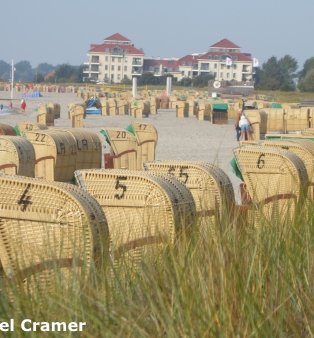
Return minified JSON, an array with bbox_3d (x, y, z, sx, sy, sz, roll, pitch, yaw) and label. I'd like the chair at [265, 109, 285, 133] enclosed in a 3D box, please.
[{"bbox_3d":[6.297,-2.407,129.000,1.200,1.600,0.920,1,2,-5],"label":"chair"}]

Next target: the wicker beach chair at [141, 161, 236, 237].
[{"bbox_3d":[0.405,0.727,29.300,0.930,1.600,1.200,2,2,9],"label":"wicker beach chair"}]

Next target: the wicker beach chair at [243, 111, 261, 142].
[{"bbox_3d":[5.261,-2.314,128.000,0.920,1.580,1.180,1,2,22],"label":"wicker beach chair"}]

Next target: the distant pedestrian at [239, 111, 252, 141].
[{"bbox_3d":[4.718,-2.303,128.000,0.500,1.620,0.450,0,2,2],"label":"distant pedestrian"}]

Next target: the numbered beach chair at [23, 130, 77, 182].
[{"bbox_3d":[-2.609,-0.153,59.500,0.920,1.550,1.180,1,2,22],"label":"numbered beach chair"}]

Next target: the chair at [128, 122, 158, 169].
[{"bbox_3d":[-0.388,-0.693,76.500,0.920,1.570,1.180,0,2,3],"label":"chair"}]

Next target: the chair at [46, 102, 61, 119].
[{"bbox_3d":[-10.101,-5.680,236.000,0.920,1.600,1.200,3,3,29],"label":"chair"}]

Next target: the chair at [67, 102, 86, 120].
[{"bbox_3d":[-7.287,-5.230,220.000,1.000,1.530,1.200,2,3,36],"label":"chair"}]

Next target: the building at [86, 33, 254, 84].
[{"bbox_3d":[4.191,-35.377,792.000,55.000,17.000,25.000,1,2,0],"label":"building"}]

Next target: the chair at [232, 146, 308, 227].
[{"bbox_3d":[1.517,0.530,31.700,0.900,1.600,1.200,2,2,9],"label":"chair"}]

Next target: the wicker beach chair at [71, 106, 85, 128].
[{"bbox_3d":[-5.744,-3.804,176.000,0.920,1.600,1.200,1,2,-4],"label":"wicker beach chair"}]

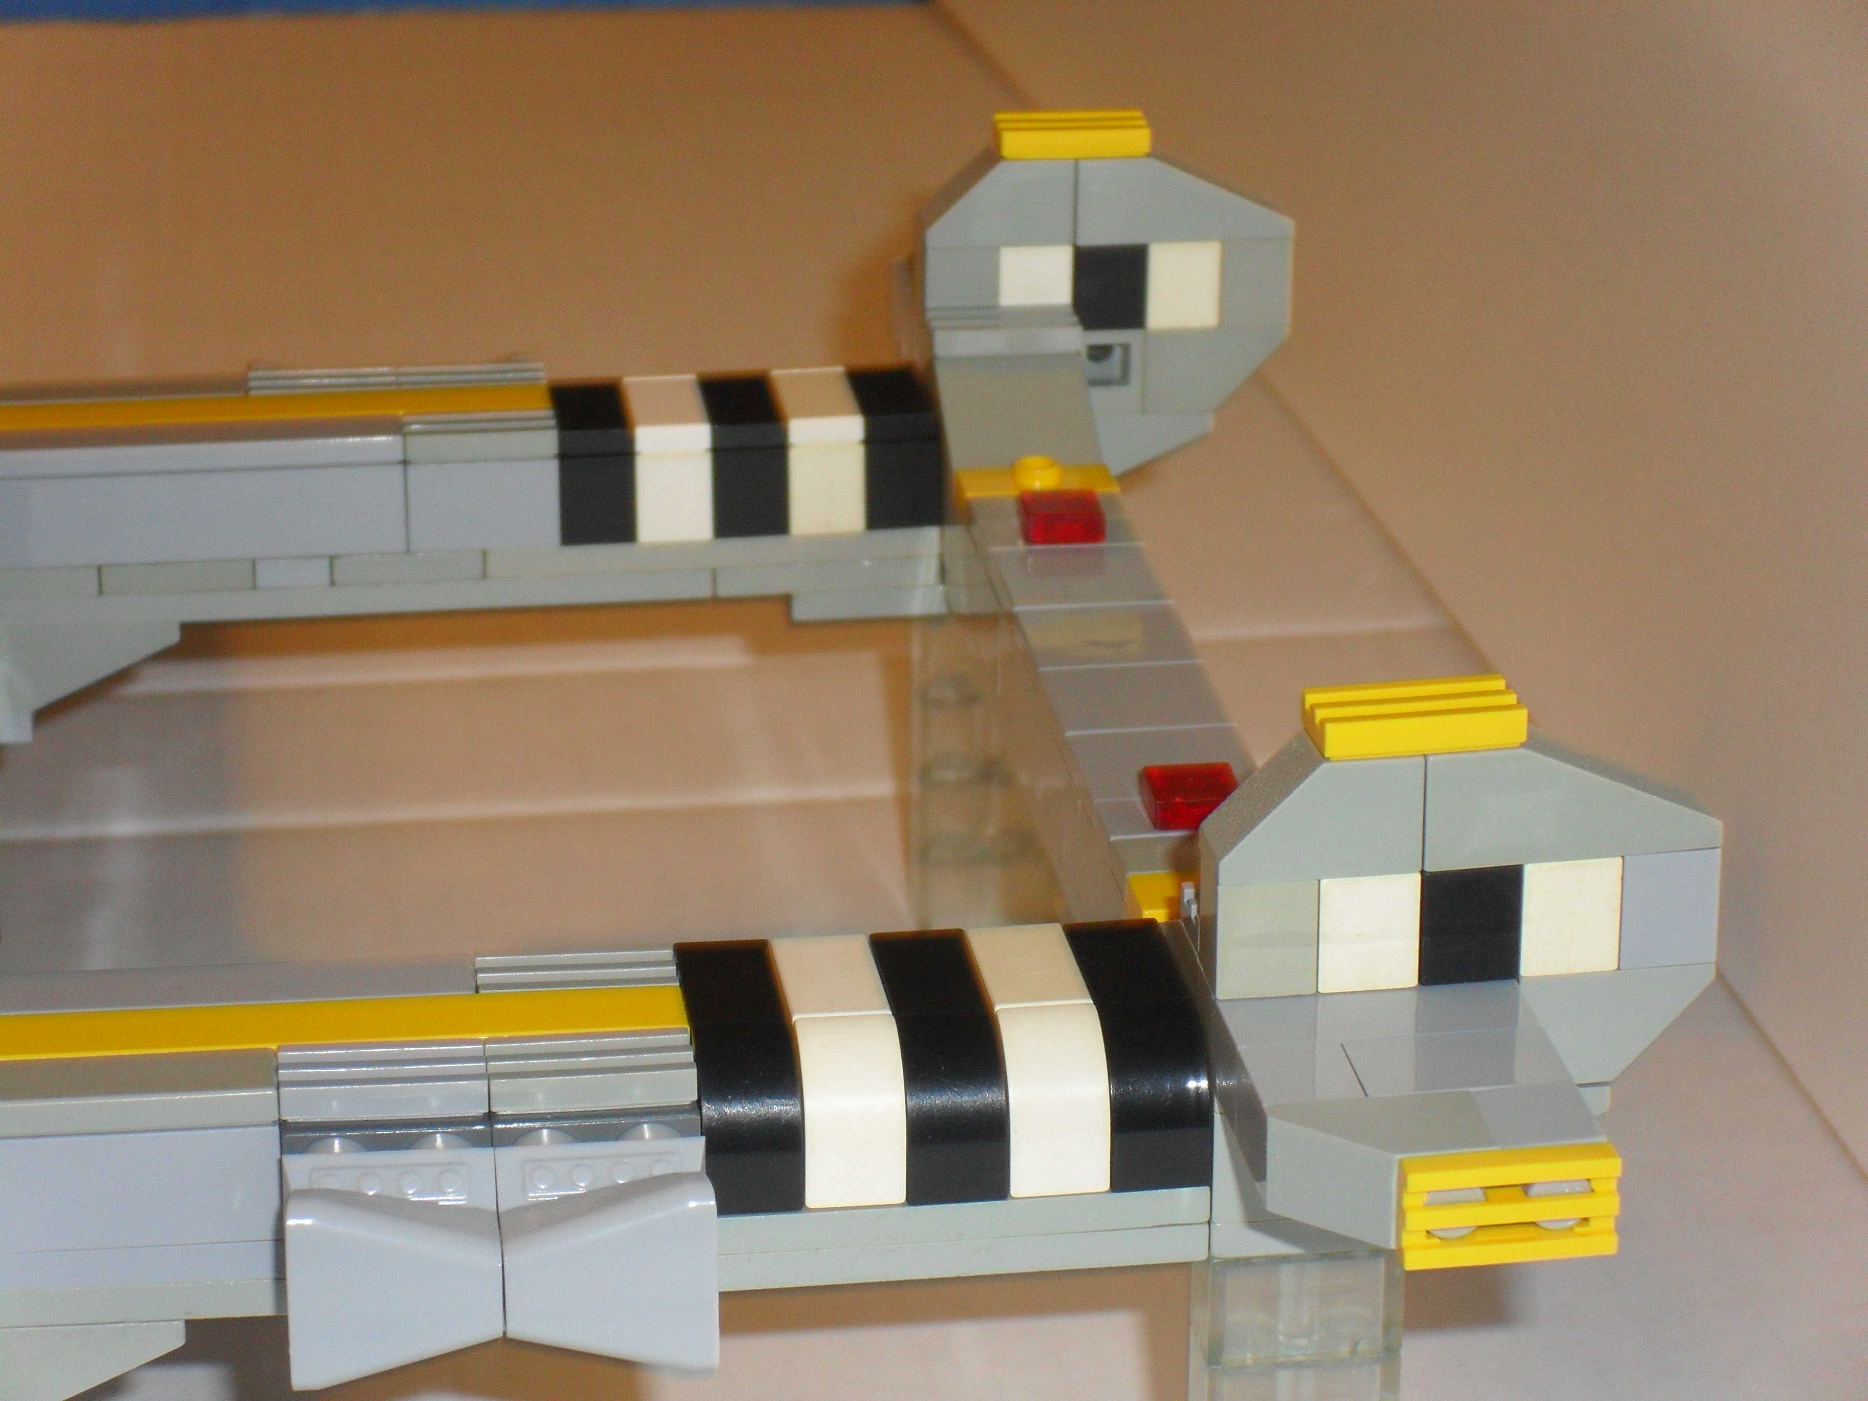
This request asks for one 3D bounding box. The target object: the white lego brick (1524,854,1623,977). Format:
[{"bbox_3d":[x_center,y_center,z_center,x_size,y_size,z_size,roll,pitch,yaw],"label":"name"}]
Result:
[{"bbox_3d":[0.049,0.016,0.445,0.008,0.010,0.008,-3,22,-8],"label":"white lego brick"}]

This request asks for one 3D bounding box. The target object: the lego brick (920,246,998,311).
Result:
[{"bbox_3d":[0.003,-0.045,0.612,0.008,0.010,0.008,-2,21,-7],"label":"lego brick"}]

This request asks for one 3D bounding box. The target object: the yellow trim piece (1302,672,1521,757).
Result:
[{"bbox_3d":[0.037,0.001,0.436,0.016,0.003,0.008,-3,21,-7],"label":"yellow trim piece"}]

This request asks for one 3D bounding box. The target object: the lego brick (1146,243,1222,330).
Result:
[{"bbox_3d":[0.026,-0.046,0.615,0.008,0.010,0.008,-3,22,-8],"label":"lego brick"}]

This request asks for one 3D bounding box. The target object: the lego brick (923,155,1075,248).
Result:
[{"bbox_3d":[0.006,-0.054,0.601,0.016,0.010,0.008,-2,21,-7],"label":"lego brick"}]

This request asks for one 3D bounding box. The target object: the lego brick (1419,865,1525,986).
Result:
[{"bbox_3d":[0.041,0.016,0.446,0.008,0.010,0.008,-4,21,-7],"label":"lego brick"}]

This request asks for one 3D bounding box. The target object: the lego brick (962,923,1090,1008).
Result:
[{"bbox_3d":[0.008,0.023,0.456,0.008,0.003,0.016,-3,21,-8],"label":"lego brick"}]

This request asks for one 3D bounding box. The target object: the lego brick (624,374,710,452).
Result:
[{"bbox_3d":[-0.028,-0.030,0.596,0.008,0.003,0.016,-3,22,-7],"label":"lego brick"}]

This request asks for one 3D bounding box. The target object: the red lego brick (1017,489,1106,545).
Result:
[{"bbox_3d":[0.013,-0.018,0.565,0.008,0.003,0.008,-3,22,-8],"label":"red lego brick"}]

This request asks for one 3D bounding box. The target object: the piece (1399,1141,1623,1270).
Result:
[{"bbox_3d":[0.042,0.037,0.419,0.016,0.008,0.003,-3,21,-8],"label":"piece"}]

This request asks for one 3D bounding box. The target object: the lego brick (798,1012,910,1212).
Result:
[{"bbox_3d":[-0.007,0.032,0.448,0.008,0.013,0.013,-3,22,-7],"label":"lego brick"}]

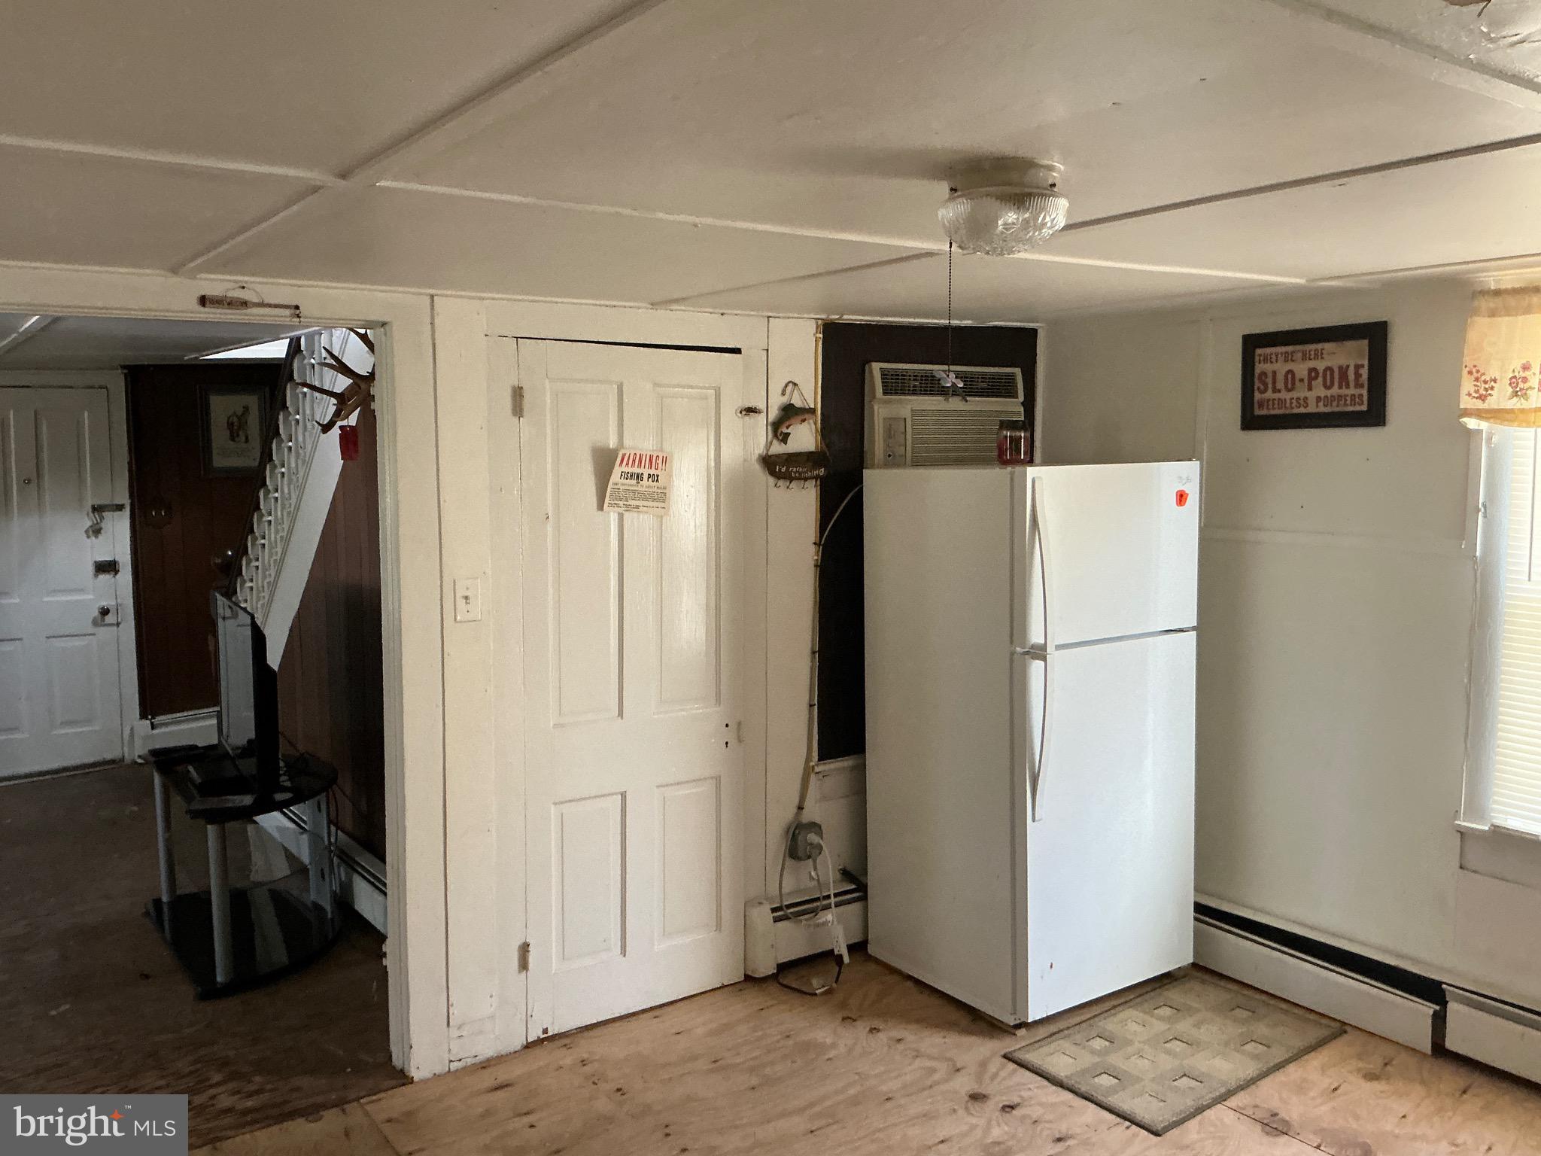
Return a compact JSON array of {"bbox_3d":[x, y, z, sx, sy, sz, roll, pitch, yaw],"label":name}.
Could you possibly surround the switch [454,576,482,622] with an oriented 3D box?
[{"bbox_3d":[-0.790,0.059,3.267,0.070,0.115,0.018,-4,6,-35],"label":"switch"}]

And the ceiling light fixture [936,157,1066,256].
[{"bbox_3d":[0.356,-0.553,1.895,0.196,0.122,0.196,0,5,0],"label":"ceiling light fixture"}]

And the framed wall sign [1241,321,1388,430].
[{"bbox_3d":[1.580,-0.585,3.658,0.022,0.291,0.457,-4,6,-35],"label":"framed wall sign"}]

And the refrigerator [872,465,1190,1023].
[{"bbox_3d":[0.821,0.449,3.895,0.728,1.610,0.754,-5,6,-34],"label":"refrigerator"}]

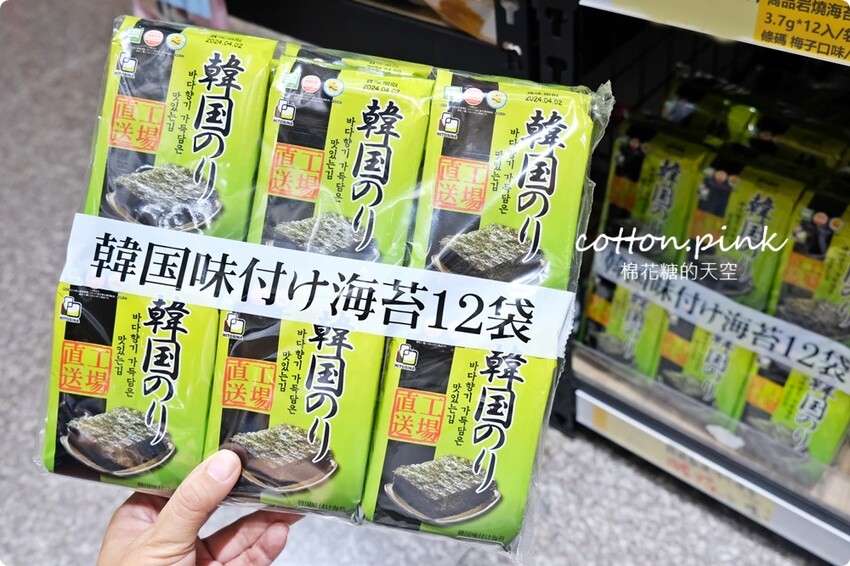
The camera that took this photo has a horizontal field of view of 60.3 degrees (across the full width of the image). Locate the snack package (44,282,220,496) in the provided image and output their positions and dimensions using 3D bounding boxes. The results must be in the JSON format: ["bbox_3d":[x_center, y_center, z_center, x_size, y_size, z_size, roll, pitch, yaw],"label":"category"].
[{"bbox_3d":[-0.148,0.049,0.381,0.082,0.109,0.022,8,5,0],"label":"snack package"}]

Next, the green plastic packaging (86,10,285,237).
[{"bbox_3d":[-0.122,-0.075,0.377,0.082,0.109,0.022,8,0,-1],"label":"green plastic packaging"}]

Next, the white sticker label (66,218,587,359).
[{"bbox_3d":[-0.053,0.002,0.369,0.256,0.034,0.006,9,2,0],"label":"white sticker label"}]

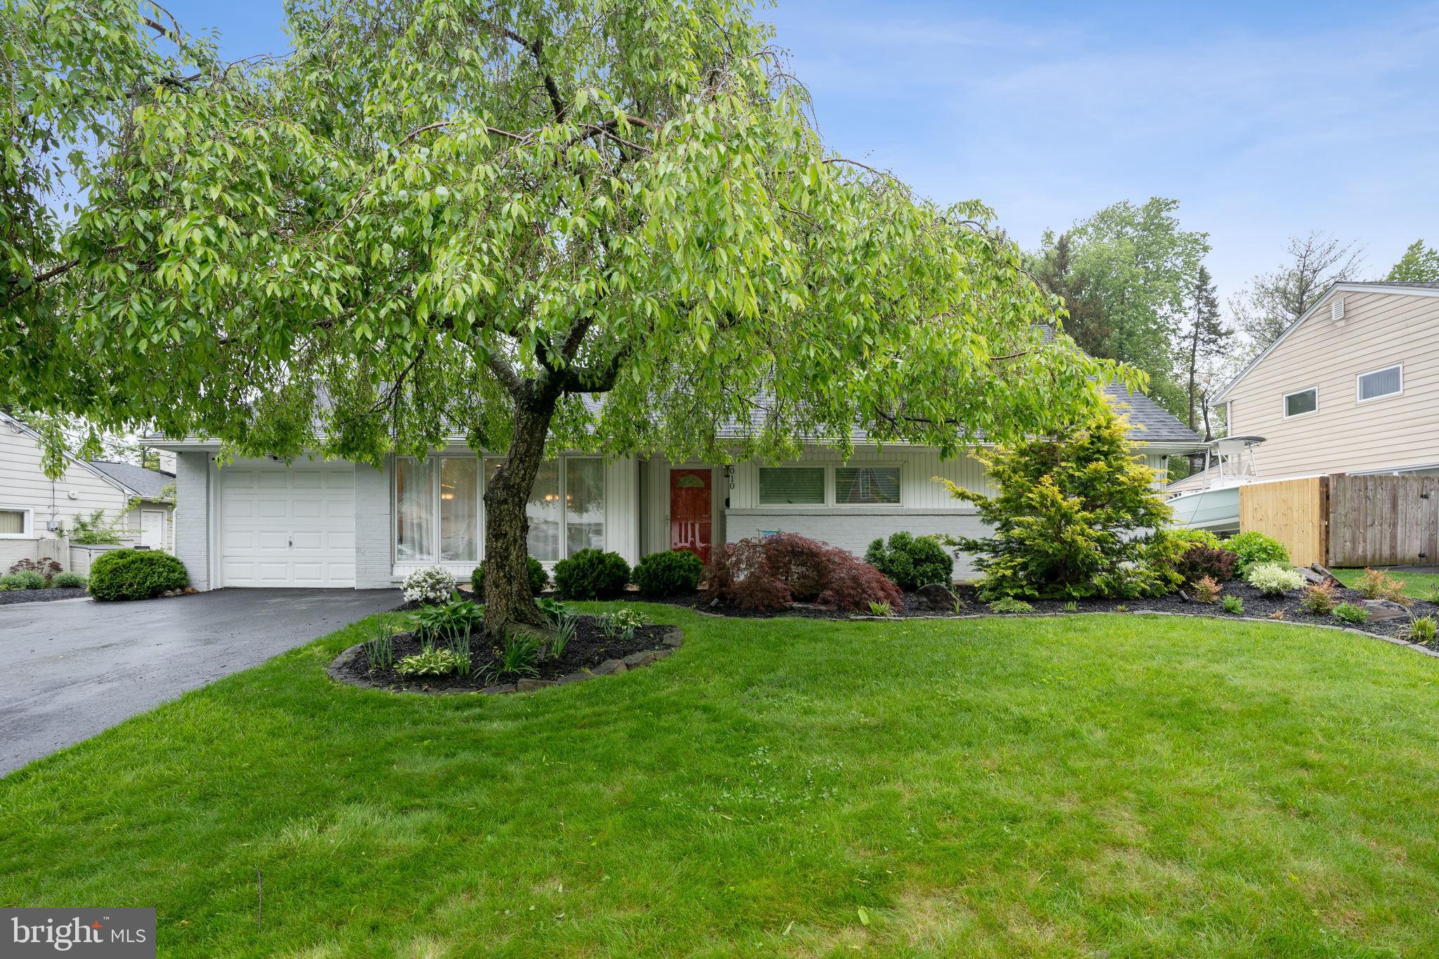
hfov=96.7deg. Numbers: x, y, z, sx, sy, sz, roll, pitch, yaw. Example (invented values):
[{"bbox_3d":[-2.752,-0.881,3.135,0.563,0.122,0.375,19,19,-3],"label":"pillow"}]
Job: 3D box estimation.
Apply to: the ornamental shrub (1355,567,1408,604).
[{"bbox_3d":[9.120,1.470,8.800,0.740,0.530,0.650,0,-3,0],"label":"ornamental shrub"}]

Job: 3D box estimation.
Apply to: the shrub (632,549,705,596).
[{"bbox_3d":[-0.776,1.416,9.700,1.080,0.720,1.000,0,-3,0],"label":"shrub"}]

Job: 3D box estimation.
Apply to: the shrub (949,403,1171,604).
[{"bbox_3d":[5.302,0.352,10.000,3.150,3.050,2.700,0,-2,0],"label":"shrub"}]

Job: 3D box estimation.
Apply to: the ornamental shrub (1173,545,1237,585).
[{"bbox_3d":[7.965,1.385,10.500,1.100,0.680,0.950,0,-3,0],"label":"ornamental shrub"}]

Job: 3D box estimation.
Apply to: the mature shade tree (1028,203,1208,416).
[{"bbox_3d":[17.612,-4.561,28.500,8.400,15.900,8.000,0,-3,0],"label":"mature shade tree"}]

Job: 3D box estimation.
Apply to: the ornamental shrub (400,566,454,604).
[{"bbox_3d":[-4.517,1.636,9.900,0.800,0.600,0.720,0,-2,0],"label":"ornamental shrub"}]

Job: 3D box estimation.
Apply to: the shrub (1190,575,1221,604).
[{"bbox_3d":[7.225,1.629,9.500,0.420,0.420,0.400,0,-2,0],"label":"shrub"}]

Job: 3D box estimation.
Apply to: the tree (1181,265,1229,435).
[{"bbox_3d":[21.241,-3.053,28.000,2.300,12.600,2.200,0,-3,0],"label":"tree"}]

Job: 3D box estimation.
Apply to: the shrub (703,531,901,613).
[{"bbox_3d":[1.150,1.284,8.900,2.750,1.100,1.900,0,-3,0],"label":"shrub"}]

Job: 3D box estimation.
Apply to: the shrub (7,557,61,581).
[{"bbox_3d":[-12.089,1.610,11.300,0.930,0.450,0.750,0,-3,0],"label":"shrub"}]

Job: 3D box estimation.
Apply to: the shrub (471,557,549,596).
[{"bbox_3d":[-3.476,1.603,10.600,1.220,0.680,1.100,0,-2,0],"label":"shrub"}]

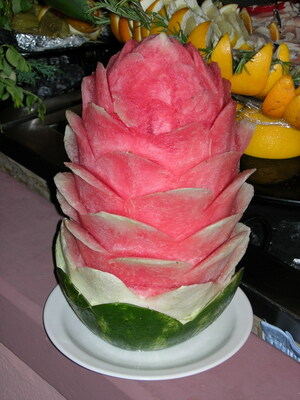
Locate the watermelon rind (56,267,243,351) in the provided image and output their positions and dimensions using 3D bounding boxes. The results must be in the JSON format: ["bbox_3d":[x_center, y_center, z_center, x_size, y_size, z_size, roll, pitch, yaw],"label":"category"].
[{"bbox_3d":[-0.007,0.119,1.193,0.234,0.100,0.234,1,29,0],"label":"watermelon rind"}]

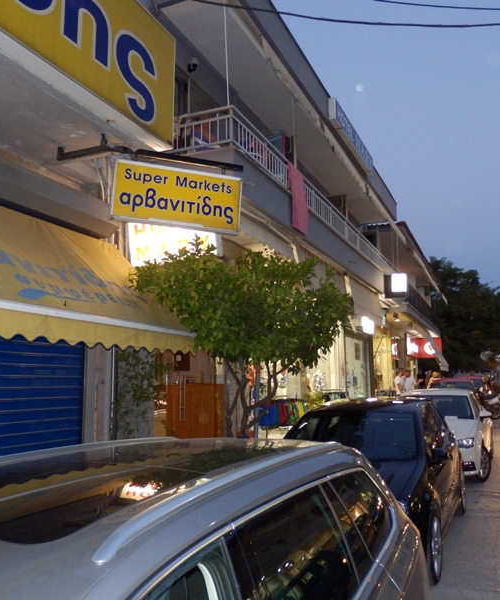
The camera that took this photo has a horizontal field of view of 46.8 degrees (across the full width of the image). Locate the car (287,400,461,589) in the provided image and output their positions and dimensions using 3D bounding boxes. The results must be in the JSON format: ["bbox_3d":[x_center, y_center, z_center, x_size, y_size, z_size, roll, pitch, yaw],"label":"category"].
[{"bbox_3d":[1.262,1.784,6.251,1.770,1.440,4.250,-4,-9,23],"label":"car"}]

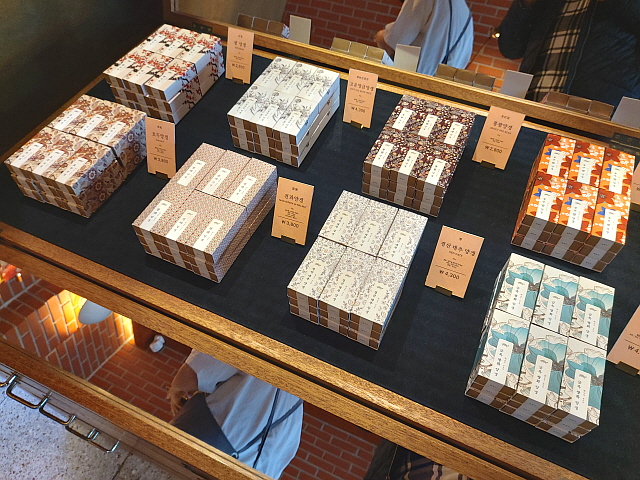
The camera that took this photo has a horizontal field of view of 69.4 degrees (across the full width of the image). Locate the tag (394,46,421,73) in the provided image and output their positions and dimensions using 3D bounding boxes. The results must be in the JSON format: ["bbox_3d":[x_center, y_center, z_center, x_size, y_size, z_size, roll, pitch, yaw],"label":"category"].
[{"bbox_3d":[0.187,-0.387,1.034,0.052,0.092,0.008,23,40,21],"label":"tag"}]

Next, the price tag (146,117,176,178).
[{"bbox_3d":[-0.252,-0.145,0.733,0.052,0.092,0.008,14,29,10],"label":"price tag"}]

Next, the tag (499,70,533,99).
[{"bbox_3d":[0.403,-0.305,0.974,0.052,0.092,0.008,21,41,16],"label":"tag"}]

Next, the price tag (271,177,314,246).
[{"bbox_3d":[-0.040,-0.040,0.656,0.052,0.092,0.008,16,28,12],"label":"price tag"}]

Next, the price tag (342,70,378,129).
[{"bbox_3d":[0.070,-0.246,0.803,0.052,0.092,0.008,15,31,11],"label":"price tag"}]

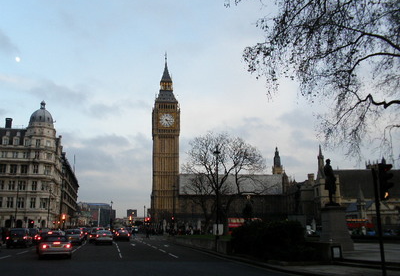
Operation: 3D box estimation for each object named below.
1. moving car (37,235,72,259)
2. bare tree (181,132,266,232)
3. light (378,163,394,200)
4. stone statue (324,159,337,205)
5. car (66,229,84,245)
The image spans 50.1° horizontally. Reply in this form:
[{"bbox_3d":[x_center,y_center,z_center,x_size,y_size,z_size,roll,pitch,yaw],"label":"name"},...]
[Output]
[{"bbox_3d":[-8.170,6.152,24.661,1.770,1.350,4.350,3,-12,-15],"label":"moving car"},{"bbox_3d":[5.055,9.592,91.965,17.300,21.500,16.000,3,-12,-12],"label":"bare tree"},{"bbox_3d":[6.054,1.431,13.900,0.340,1.200,0.380,6,-13,-27],"label":"light"},{"bbox_3d":[7.693,2.582,25.200,0.640,2.680,0.760,6,-13,-27],"label":"stone statue"},{"bbox_3d":[-12.290,9.742,42.250,1.760,1.450,4.400,3,-12,-12],"label":"car"}]

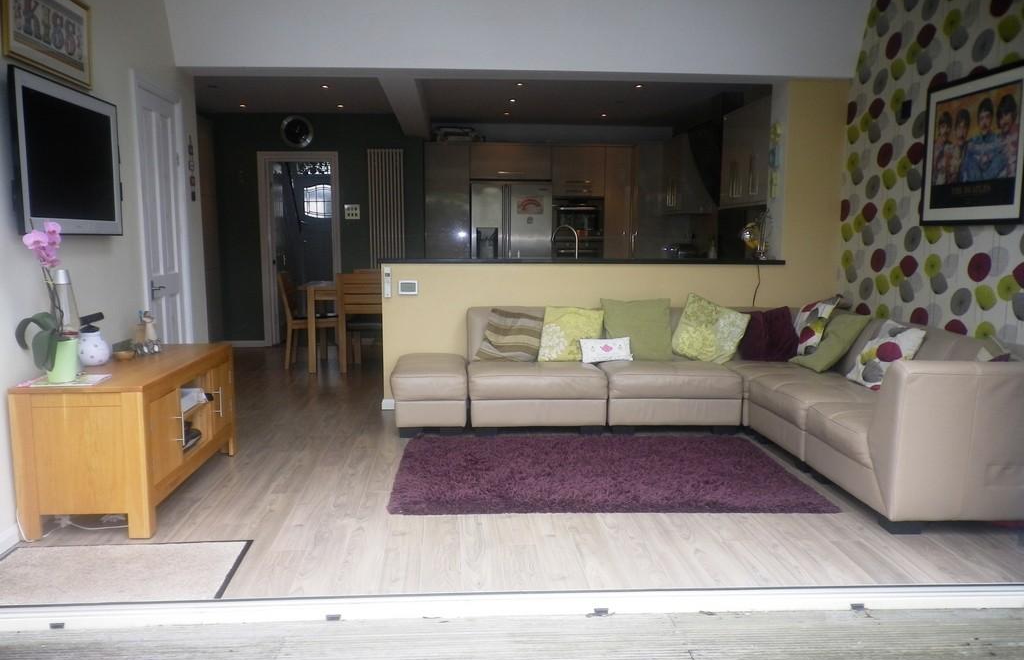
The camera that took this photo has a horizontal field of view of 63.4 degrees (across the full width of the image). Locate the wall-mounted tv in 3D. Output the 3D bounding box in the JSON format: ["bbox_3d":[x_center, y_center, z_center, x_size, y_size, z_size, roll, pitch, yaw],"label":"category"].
[{"bbox_3d":[-1.938,-0.731,3.619,0.070,0.630,1.000,0,7,-4],"label":"wall-mounted tv"}]

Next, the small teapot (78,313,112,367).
[{"bbox_3d":[-1.882,0.037,3.730,0.160,0.232,0.155,0,6,-4],"label":"small teapot"}]

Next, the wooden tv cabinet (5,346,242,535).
[{"bbox_3d":[-1.694,0.447,3.787,0.492,0.593,1.260,0,6,-4],"label":"wooden tv cabinet"}]

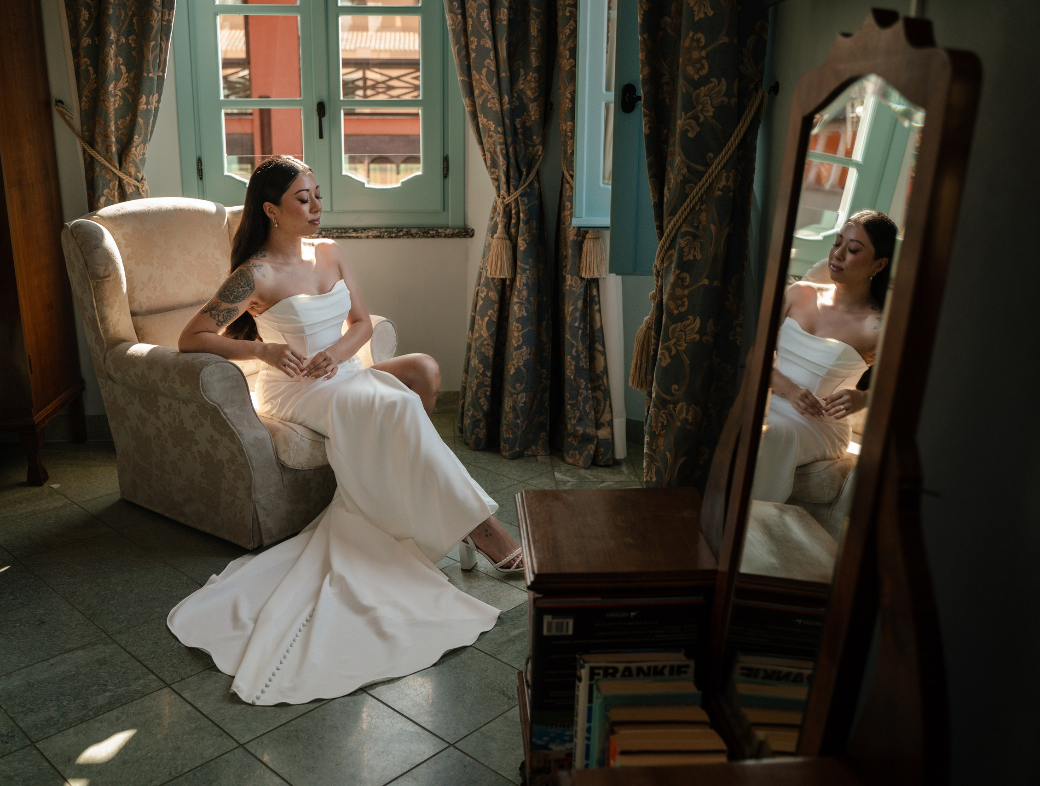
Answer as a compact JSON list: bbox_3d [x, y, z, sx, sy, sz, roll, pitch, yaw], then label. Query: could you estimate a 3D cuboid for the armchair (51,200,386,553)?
[{"bbox_3d":[-0.977,-0.135,3.114,0.891,0.972,0.734,12,19,32],"label":"armchair"}]

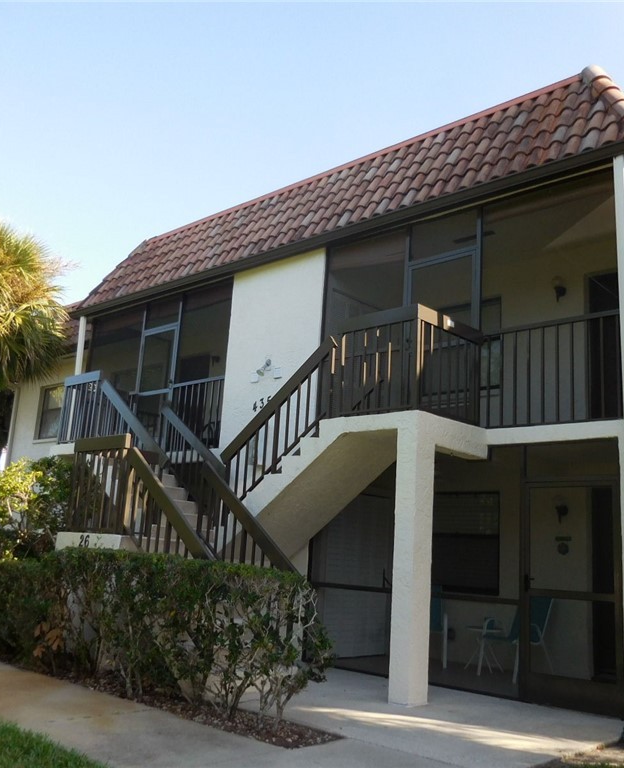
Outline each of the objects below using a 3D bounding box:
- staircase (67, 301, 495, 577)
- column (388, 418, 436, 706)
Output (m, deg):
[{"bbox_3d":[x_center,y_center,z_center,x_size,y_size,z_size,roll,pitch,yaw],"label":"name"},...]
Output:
[{"bbox_3d":[-1.536,1.312,9.023,6.731,3.678,2.556,-7,-15,42],"label":"staircase"},{"bbox_3d":[0.937,1.623,6.852,0.220,2.499,0.298,-7,-15,42],"label":"column"}]

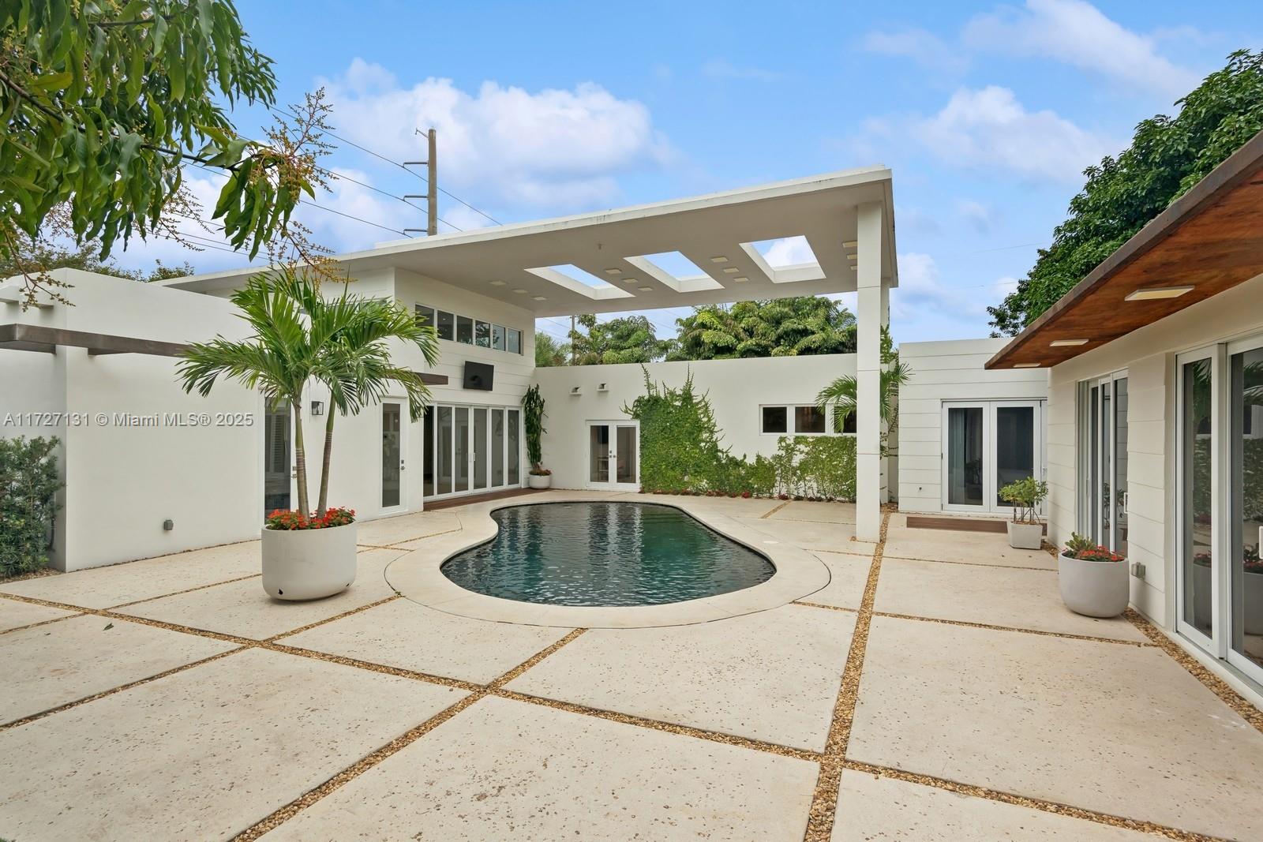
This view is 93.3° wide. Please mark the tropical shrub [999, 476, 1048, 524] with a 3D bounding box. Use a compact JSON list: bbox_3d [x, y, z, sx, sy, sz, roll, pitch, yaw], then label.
[{"bbox_3d":[5.292,1.058,8.051,0.590,0.649,0.561,-1,-1,24],"label":"tropical shrub"}]

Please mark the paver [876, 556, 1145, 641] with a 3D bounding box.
[{"bbox_3d":[3.380,1.670,5.758,1.820,0.070,2.312,-1,-1,24],"label":"paver"}]

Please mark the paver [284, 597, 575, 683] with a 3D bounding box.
[{"bbox_3d":[-1.453,1.651,4.562,1.791,0.070,1.210,-1,-1,24],"label":"paver"}]

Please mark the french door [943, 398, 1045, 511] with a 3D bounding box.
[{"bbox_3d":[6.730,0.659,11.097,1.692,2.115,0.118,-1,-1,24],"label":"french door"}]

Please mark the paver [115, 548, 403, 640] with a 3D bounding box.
[{"bbox_3d":[-2.971,1.683,6.143,2.017,0.070,2.873,-1,-1,24],"label":"paver"}]

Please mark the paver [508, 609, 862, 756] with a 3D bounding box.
[{"bbox_3d":[0.578,1.644,4.320,1.820,0.070,2.410,-1,-1,24],"label":"paver"}]

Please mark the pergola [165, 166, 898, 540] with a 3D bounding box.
[{"bbox_3d":[-2.356,-0.701,13.878,15.643,4.998,6.444,-1,-1,24],"label":"pergola"}]

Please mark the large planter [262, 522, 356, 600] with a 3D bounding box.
[{"bbox_3d":[-3.129,1.322,5.811,0.807,0.639,0.807,-1,-1,24],"label":"large planter"}]

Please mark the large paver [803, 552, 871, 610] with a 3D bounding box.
[{"bbox_3d":[2.106,1.683,6.368,0.807,0.070,2.342,-1,-1,24],"label":"large paver"}]

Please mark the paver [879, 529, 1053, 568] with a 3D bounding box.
[{"bbox_3d":[4.440,1.715,8.097,1.781,0.070,2.489,-1,-1,24],"label":"paver"}]

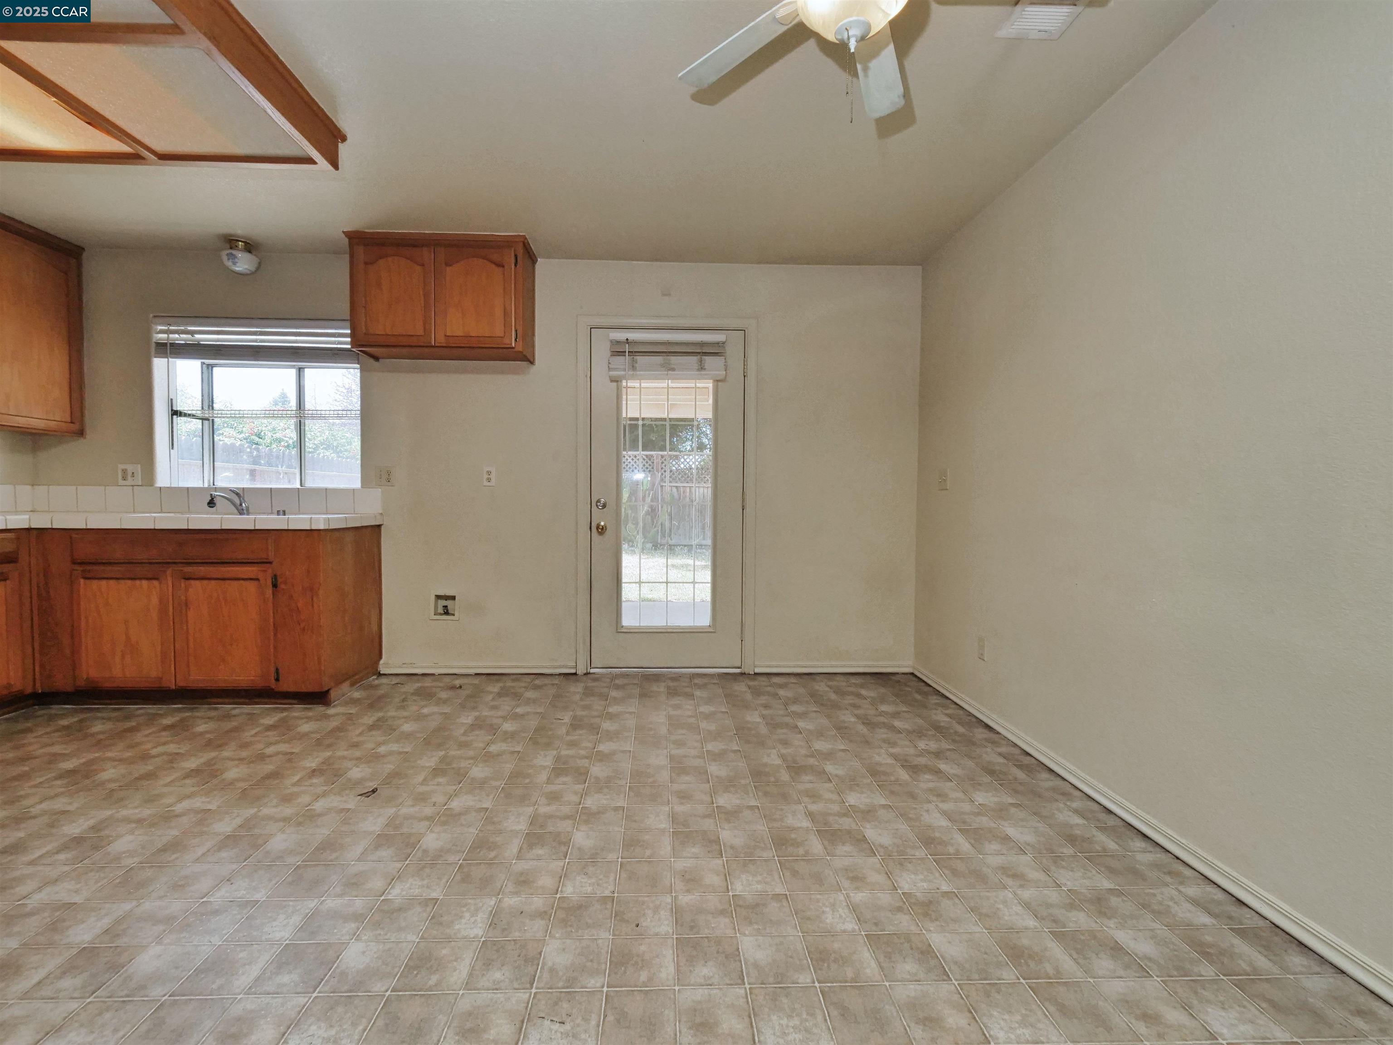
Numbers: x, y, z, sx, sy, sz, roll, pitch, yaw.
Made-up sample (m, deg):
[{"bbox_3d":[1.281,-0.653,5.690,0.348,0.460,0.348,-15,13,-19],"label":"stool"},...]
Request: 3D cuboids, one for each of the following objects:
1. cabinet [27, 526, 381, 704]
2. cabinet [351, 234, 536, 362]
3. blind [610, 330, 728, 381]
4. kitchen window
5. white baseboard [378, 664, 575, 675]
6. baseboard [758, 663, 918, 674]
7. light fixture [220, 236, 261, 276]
[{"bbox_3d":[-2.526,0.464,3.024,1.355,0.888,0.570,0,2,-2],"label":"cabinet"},{"bbox_3d":[-1.385,-1.232,3.139,0.915,0.594,0.310,0,2,-2],"label":"cabinet"},{"bbox_3d":[-0.168,-0.959,3.304,0.699,0.275,0.065,0,2,-2],"label":"blind"},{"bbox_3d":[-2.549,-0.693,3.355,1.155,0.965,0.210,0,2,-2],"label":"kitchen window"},{"bbox_3d":[-1.301,0.877,3.360,1.165,0.063,0.015,0,2,-2],"label":"white baseboard"},{"bbox_3d":[0.846,0.895,3.436,0.978,0.063,0.015,0,2,-2],"label":"baseboard"},{"bbox_3d":[-2.461,-1.447,3.050,0.195,0.195,0.195,0,2,-2],"label":"light fixture"}]

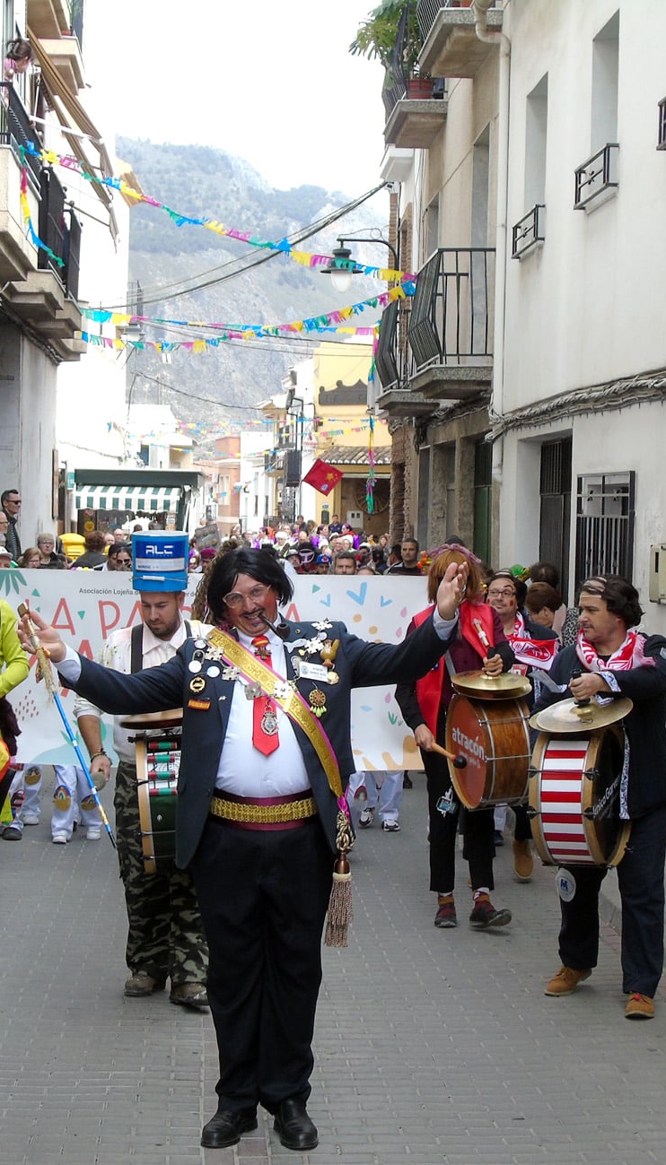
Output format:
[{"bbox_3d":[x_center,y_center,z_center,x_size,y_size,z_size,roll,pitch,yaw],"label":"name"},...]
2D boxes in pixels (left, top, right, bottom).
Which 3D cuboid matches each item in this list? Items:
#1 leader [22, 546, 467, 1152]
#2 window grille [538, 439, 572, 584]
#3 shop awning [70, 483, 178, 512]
[{"bbox_3d":[-0.262,0.771,6.130,1.310,1.780,0.550,1,2,-2],"label":"leader"},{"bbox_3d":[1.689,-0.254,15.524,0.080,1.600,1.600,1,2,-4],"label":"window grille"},{"bbox_3d":[-3.929,-1.619,39.500,2.030,0.500,0.700,1,2,-1],"label":"shop awning"}]

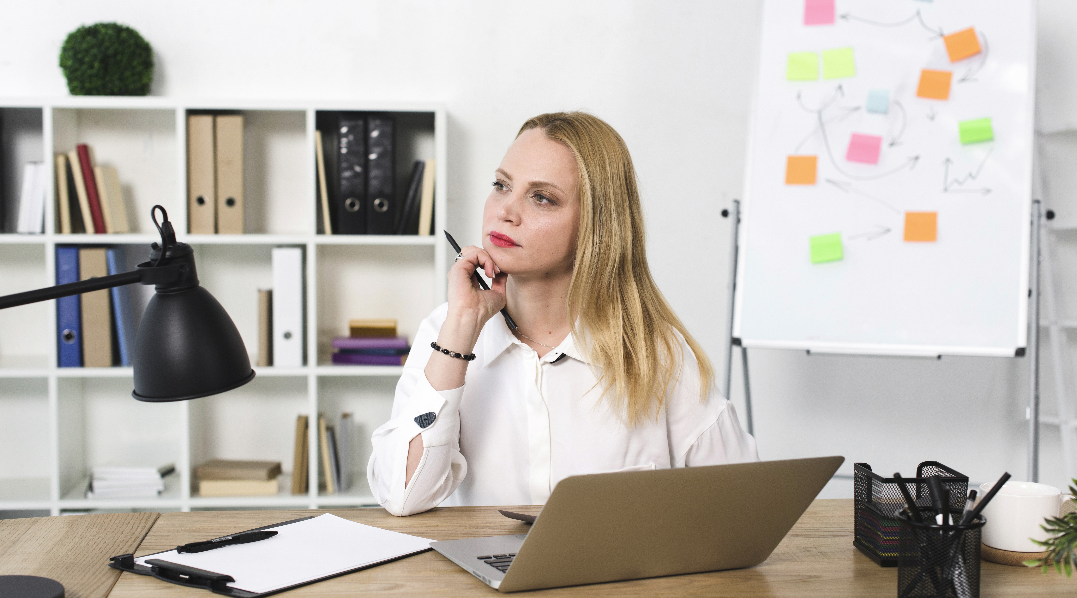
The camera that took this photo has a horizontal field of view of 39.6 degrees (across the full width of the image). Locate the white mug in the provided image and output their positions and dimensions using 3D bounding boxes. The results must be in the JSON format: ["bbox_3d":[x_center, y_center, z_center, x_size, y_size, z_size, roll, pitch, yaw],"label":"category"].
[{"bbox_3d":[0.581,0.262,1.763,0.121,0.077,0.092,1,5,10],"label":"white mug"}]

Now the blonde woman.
[{"bbox_3d":[0.033,0.371,2.098,0.530,1.260,0.660,2,5,15],"label":"blonde woman"}]

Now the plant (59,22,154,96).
[{"bbox_3d":[-1.185,-0.653,4.100,0.258,0.212,0.250,0,5,-6],"label":"plant"}]

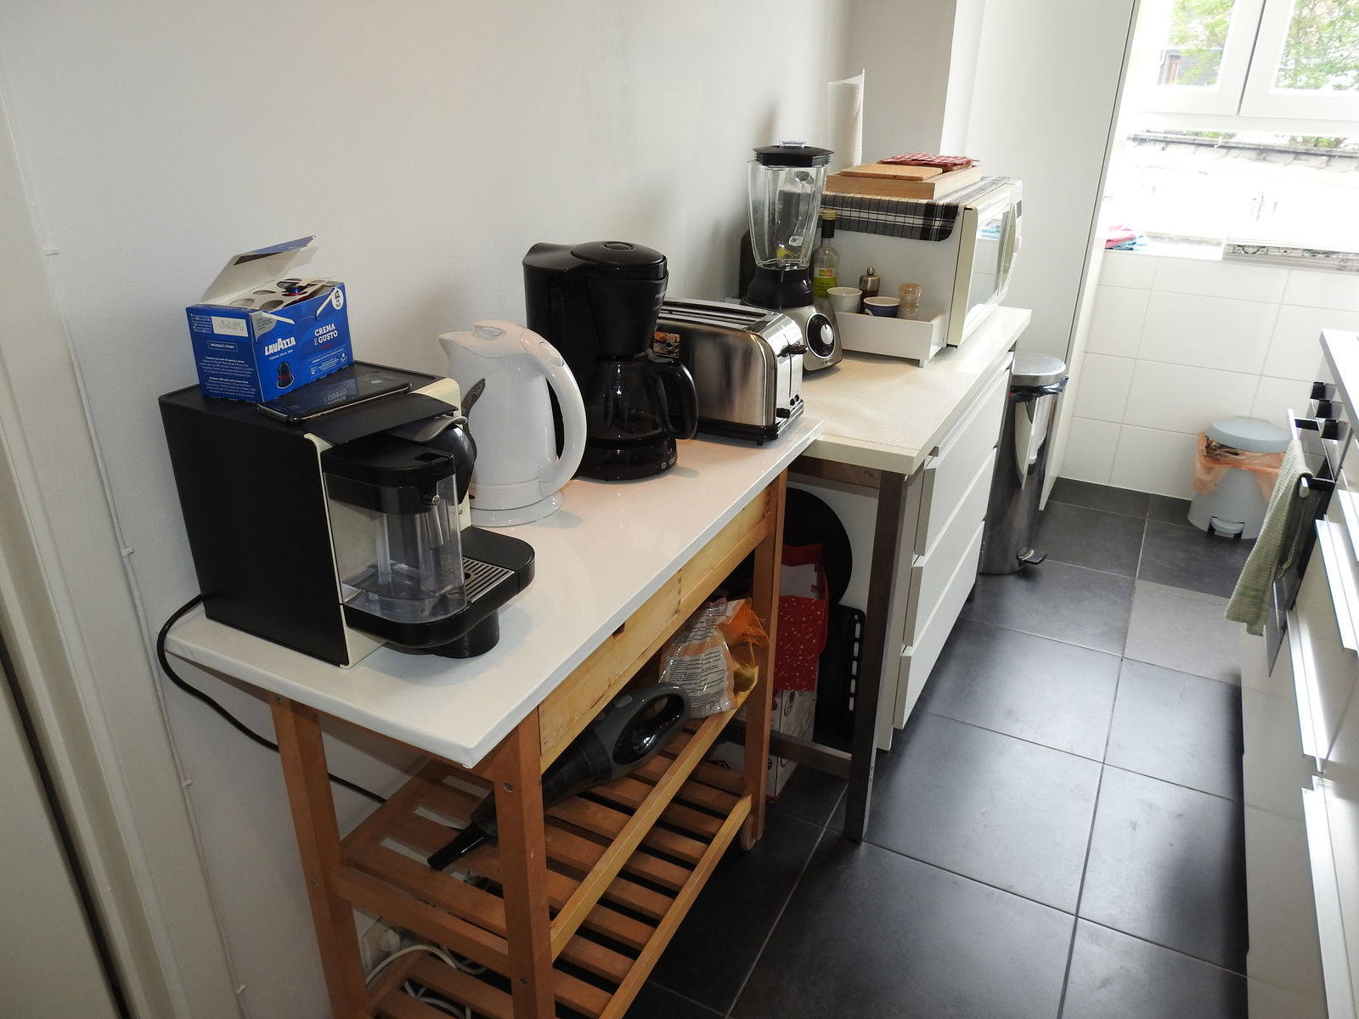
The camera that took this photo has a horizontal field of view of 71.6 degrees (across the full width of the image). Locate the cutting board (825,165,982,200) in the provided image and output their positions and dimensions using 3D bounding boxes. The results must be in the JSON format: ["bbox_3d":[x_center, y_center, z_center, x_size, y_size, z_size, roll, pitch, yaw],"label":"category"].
[{"bbox_3d":[0.576,-0.854,2.433,0.277,0.038,0.480,12,28,25],"label":"cutting board"}]

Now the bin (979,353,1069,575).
[{"bbox_3d":[1.038,-0.148,3.007,0.330,0.672,0.295,16,29,30],"label":"bin"}]

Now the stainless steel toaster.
[{"bbox_3d":[0.029,-0.257,1.671,0.405,0.188,0.168,12,28,25],"label":"stainless steel toaster"}]

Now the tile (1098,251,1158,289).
[{"bbox_3d":[1.612,-0.854,3.386,0.173,0.116,0.010,14,28,28],"label":"tile"}]

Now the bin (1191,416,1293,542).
[{"bbox_3d":[1.929,-0.108,3.252,0.255,0.375,0.265,13,28,26],"label":"bin"}]

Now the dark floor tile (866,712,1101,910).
[{"bbox_3d":[0.652,0.642,2.107,0.502,0.010,0.502,12,28,25],"label":"dark floor tile"}]

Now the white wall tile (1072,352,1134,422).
[{"bbox_3d":[1.609,-0.460,3.570,0.180,0.251,0.010,14,28,28],"label":"white wall tile"}]

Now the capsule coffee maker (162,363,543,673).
[{"bbox_3d":[-0.338,0.003,1.019,0.342,0.258,0.200,12,27,25],"label":"capsule coffee maker"}]

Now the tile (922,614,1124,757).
[{"bbox_3d":[0.884,0.452,2.501,0.500,0.010,0.500,12,28,25],"label":"tile"}]

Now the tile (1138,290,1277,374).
[{"bbox_3d":[1.859,-0.625,3.329,0.403,0.251,0.010,14,28,28],"label":"tile"}]

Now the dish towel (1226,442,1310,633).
[{"bbox_3d":[1.223,0.059,1.946,0.075,0.405,0.260,12,28,25],"label":"dish towel"}]

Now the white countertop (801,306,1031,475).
[{"bbox_3d":[0.410,-0.356,2.203,0.600,0.034,1.210,12,28,25],"label":"white countertop"}]

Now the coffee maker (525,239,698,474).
[{"bbox_3d":[-0.107,-0.235,1.442,0.295,0.340,0.185,11,27,22],"label":"coffee maker"}]

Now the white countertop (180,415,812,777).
[{"bbox_3d":[-0.153,0.002,1.356,0.425,0.023,1.000,12,27,24],"label":"white countertop"}]

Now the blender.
[{"bbox_3d":[0.255,-0.550,2.042,0.205,0.452,0.205,21,32,39],"label":"blender"}]

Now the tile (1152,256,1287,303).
[{"bbox_3d":[1.859,-0.792,3.252,0.403,0.116,0.010,14,28,28],"label":"tile"}]

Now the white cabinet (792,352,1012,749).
[{"bbox_3d":[0.500,0.029,2.492,0.480,0.780,0.800,12,28,25],"label":"white cabinet"}]

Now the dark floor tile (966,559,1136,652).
[{"bbox_3d":[1.117,0.266,2.903,0.500,0.010,0.500,12,28,25],"label":"dark floor tile"}]

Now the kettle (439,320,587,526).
[{"bbox_3d":[-0.229,-0.125,1.296,0.240,0.263,0.165,12,28,25],"label":"kettle"}]

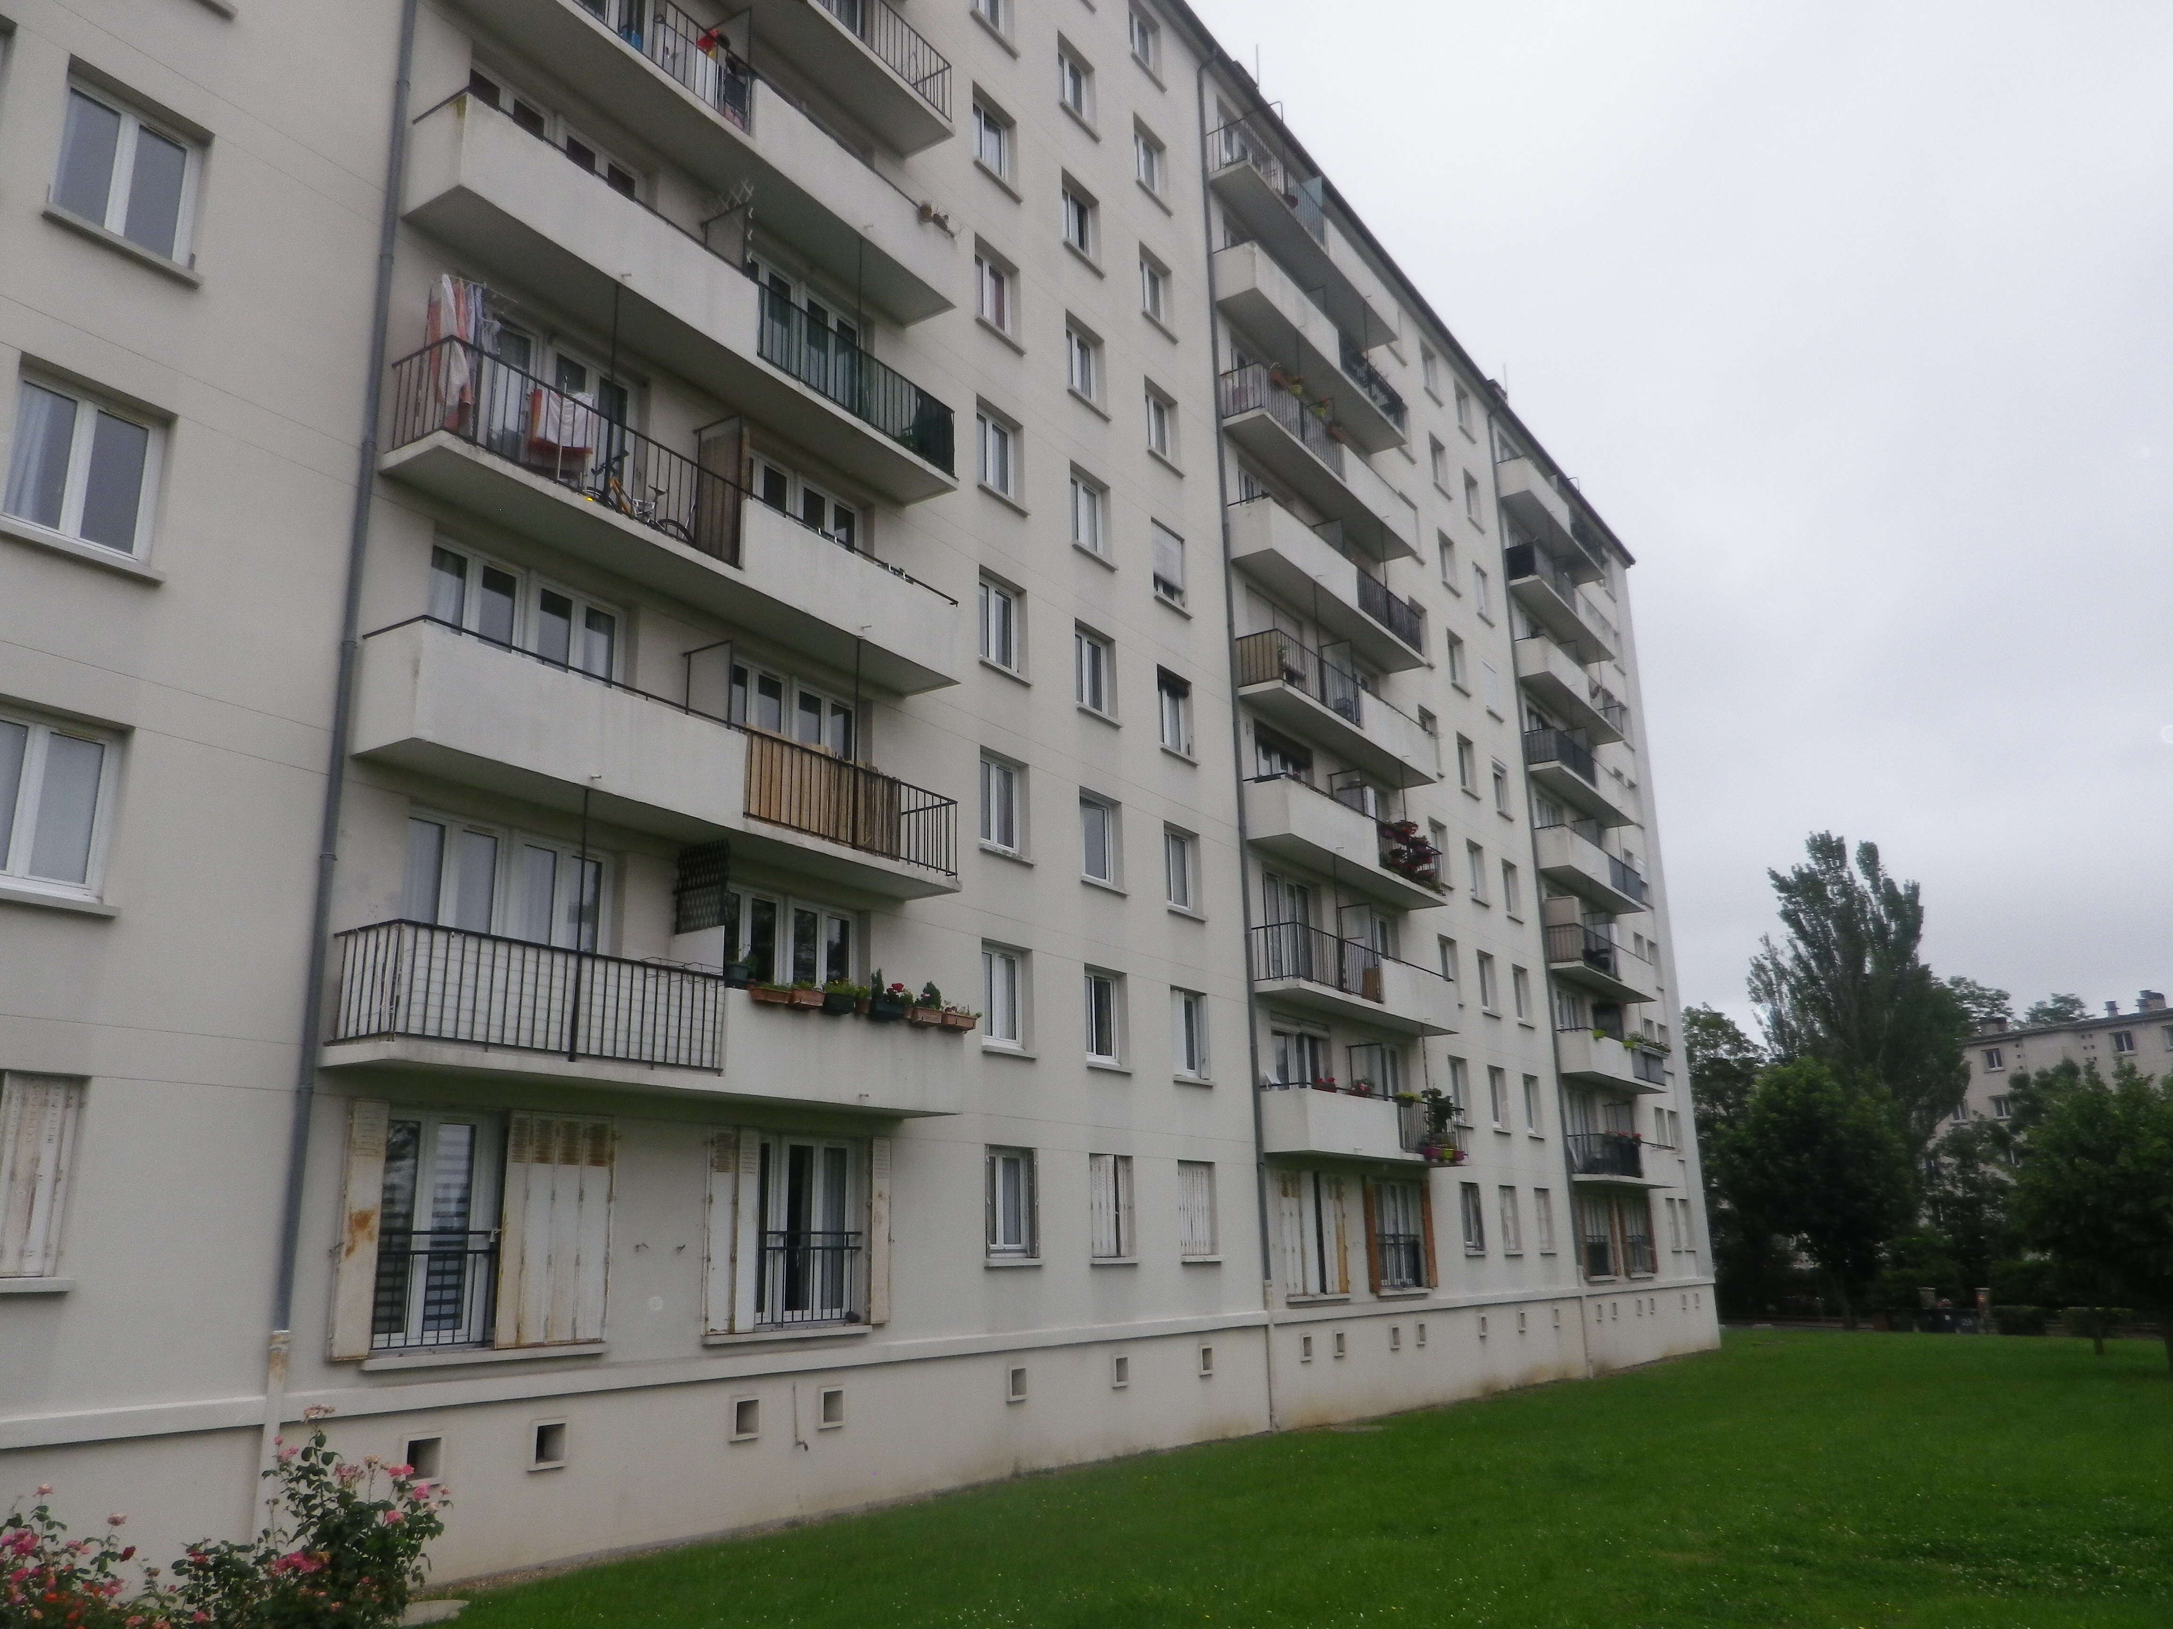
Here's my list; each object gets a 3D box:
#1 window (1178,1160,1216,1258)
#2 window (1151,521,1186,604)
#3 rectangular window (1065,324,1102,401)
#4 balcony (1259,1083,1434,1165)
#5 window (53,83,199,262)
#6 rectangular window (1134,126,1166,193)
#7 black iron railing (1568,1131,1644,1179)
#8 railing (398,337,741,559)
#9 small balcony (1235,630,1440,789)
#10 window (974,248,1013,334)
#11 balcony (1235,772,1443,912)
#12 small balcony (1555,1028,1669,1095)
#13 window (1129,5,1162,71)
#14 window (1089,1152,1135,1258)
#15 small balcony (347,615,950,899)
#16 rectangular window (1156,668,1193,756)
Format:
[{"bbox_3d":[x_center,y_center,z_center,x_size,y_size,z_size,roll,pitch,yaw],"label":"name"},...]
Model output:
[{"bbox_3d":[1.685,6.269,24.895,0.162,1.425,1.163,-12,-19,32],"label":"window"},{"bbox_3d":[1.378,-4.378,27.588,0.138,1.320,1.141,-12,-19,32],"label":"window"},{"bbox_3d":[-0.094,-7.467,26.308,0.132,1.426,1.141,-12,-19,32],"label":"rectangular window"},{"bbox_3d":[5.411,5.953,29.460,0.894,1.059,7.233,-12,-19,32],"label":"balcony"},{"bbox_3d":[-8.118,-5.404,13.235,0.142,1.395,1.183,-12,-19,32],"label":"window"},{"bbox_3d":[1.050,-12.381,29.960,0.138,1.334,1.155,-12,-19,32],"label":"rectangular window"},{"bbox_3d":[14.121,9.329,42.620,0.890,1.031,3.912,-12,-19,32],"label":"black iron railing"},{"bbox_3d":[-5.187,-3.484,16.077,0.890,0.991,3.750,-12,-19,32],"label":"railing"},{"bbox_3d":[5.217,-1.983,31.752,0.872,1.120,7.456,-12,-19,32],"label":"small balcony"},{"bbox_3d":[-1.512,-8.153,24.667,0.142,1.395,1.173,-12,-19,32],"label":"window"},{"bbox_3d":[5.286,0.660,30.998,0.872,1.120,7.456,-12,-19,32],"label":"balcony"},{"bbox_3d":[14.736,6.975,43.809,0.894,1.127,7.370,-12,-19,32],"label":"small balcony"},{"bbox_3d":[1.053,-15.197,30.997,0.162,1.395,1.163,-12,-19,32],"label":"window"},{"bbox_3d":[0.316,5.619,22.524,0.132,1.436,1.110,-12,-19,32],"label":"window"},{"bbox_3d":[-4.007,-0.296,16.684,0.908,1.100,7.466,-12,-19,32],"label":"small balcony"},{"bbox_3d":[1.439,-1.743,27.179,0.162,1.395,1.163,-12,-19,32],"label":"rectangular window"}]

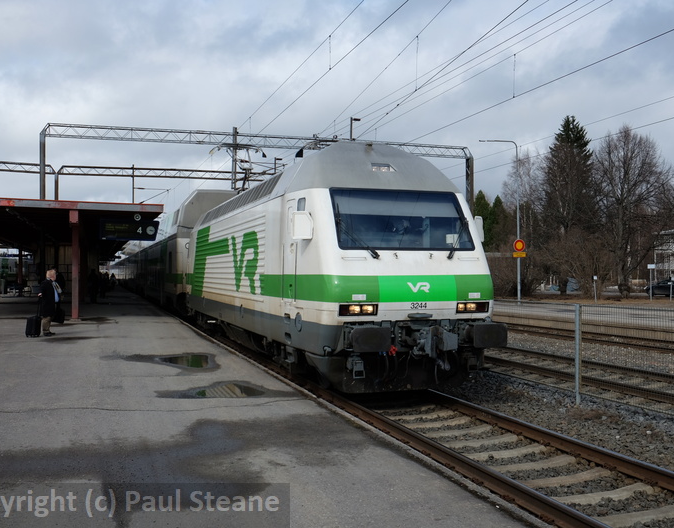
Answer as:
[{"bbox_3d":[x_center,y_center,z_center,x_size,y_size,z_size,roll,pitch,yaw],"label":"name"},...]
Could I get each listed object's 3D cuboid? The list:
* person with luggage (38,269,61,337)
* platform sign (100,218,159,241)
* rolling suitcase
[{"bbox_3d":[-7.584,1.031,18.600,0.520,1.740,0.550,0,0,-9],"label":"person with luggage"},{"bbox_3d":[-7.635,-1.244,25.900,2.080,0.760,0.280,0,0,-20],"label":"platform sign"},{"bbox_3d":[-7.934,1.425,18.400,0.260,0.990,0.380,0,-1,-38],"label":"rolling suitcase"}]

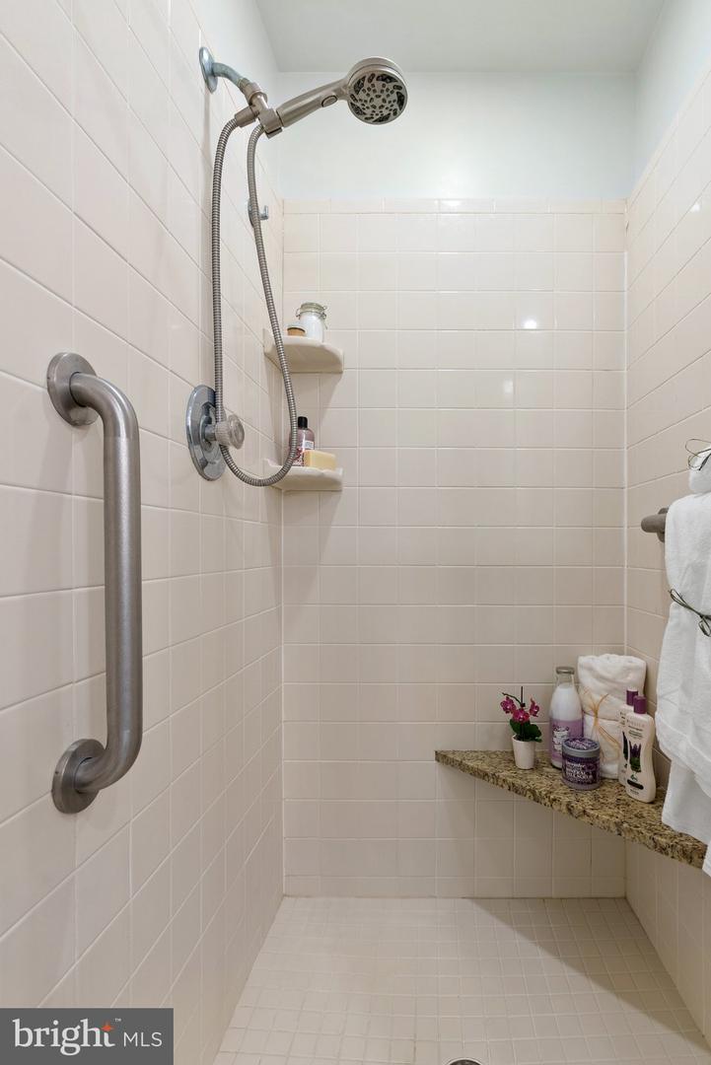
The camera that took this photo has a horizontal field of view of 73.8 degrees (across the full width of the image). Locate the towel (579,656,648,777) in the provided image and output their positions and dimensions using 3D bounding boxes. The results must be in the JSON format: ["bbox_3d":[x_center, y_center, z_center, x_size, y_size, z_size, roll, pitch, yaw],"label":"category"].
[{"bbox_3d":[0.660,0.474,1.240,0.158,0.290,0.110,0,-1,21],"label":"towel"}]

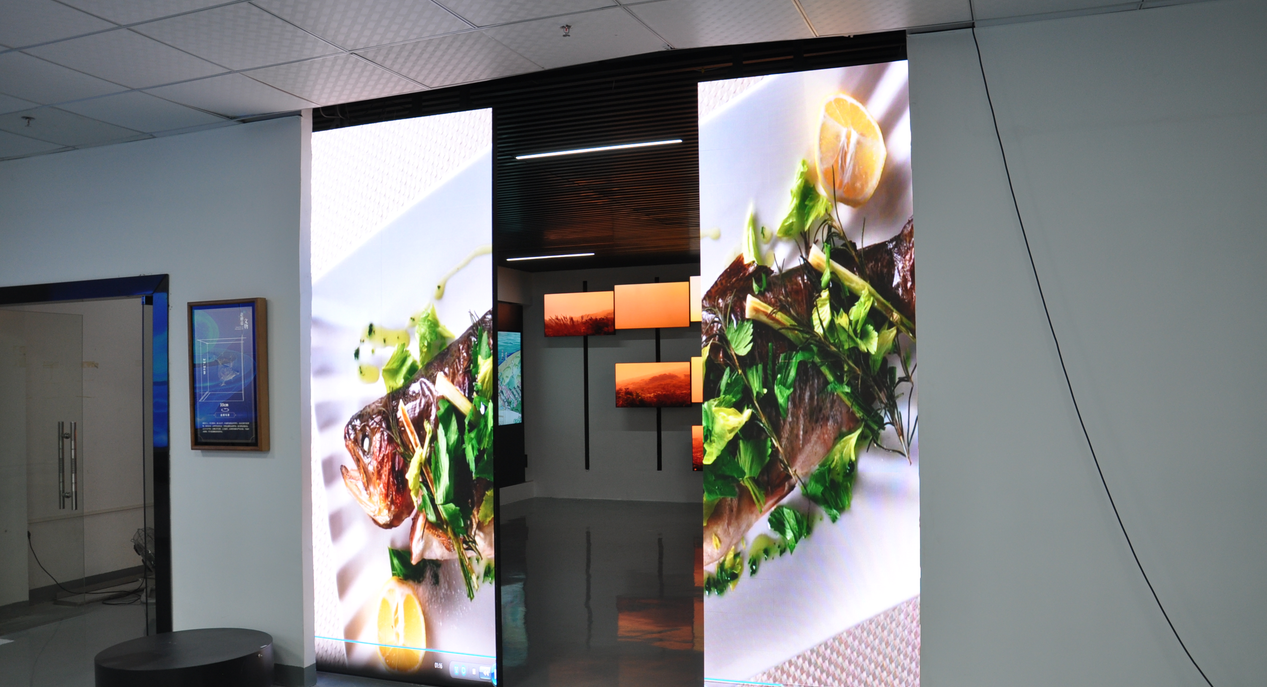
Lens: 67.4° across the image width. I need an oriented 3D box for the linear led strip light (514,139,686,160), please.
[{"bbox_3d":[-0.219,-1.159,5.672,1.074,0.050,0.060,-1,-2,20],"label":"linear led strip light"}]

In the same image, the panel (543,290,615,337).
[{"bbox_3d":[-0.658,-0.352,11.758,0.957,0.559,0.080,-1,-2,20],"label":"panel"}]

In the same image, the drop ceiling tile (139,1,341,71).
[{"bbox_3d":[-1.530,-1.194,3.695,0.585,0.020,0.585,-1,-2,20],"label":"drop ceiling tile"}]

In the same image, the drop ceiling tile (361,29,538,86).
[{"bbox_3d":[-0.787,-1.225,4.088,0.595,0.020,0.595,-1,-2,20],"label":"drop ceiling tile"}]

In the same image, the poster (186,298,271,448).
[{"bbox_3d":[-2.090,0.166,4.897,0.467,0.775,0.060,-1,-2,20],"label":"poster"}]

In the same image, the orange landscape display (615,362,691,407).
[{"bbox_3d":[0.246,0.507,11.399,0.968,0.556,0.080,-1,-2,20],"label":"orange landscape display"}]

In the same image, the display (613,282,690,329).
[{"bbox_3d":[0.222,-0.444,11.209,0.955,0.545,0.060,-1,-2,20],"label":"display"}]

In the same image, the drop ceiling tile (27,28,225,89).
[{"bbox_3d":[-2.087,-1.183,3.965,0.595,0.020,0.595,-1,-2,20],"label":"drop ceiling tile"}]

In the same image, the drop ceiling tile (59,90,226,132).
[{"bbox_3d":[-2.434,-1.164,4.740,0.595,0.020,0.595,-1,-2,20],"label":"drop ceiling tile"}]

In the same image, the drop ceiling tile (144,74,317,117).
[{"bbox_3d":[-1.889,-1.174,4.521,0.595,0.020,0.595,-1,-2,20],"label":"drop ceiling tile"}]

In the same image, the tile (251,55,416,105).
[{"bbox_3d":[-1.355,-1.201,4.297,0.595,0.020,0.595,-1,-2,20],"label":"tile"}]

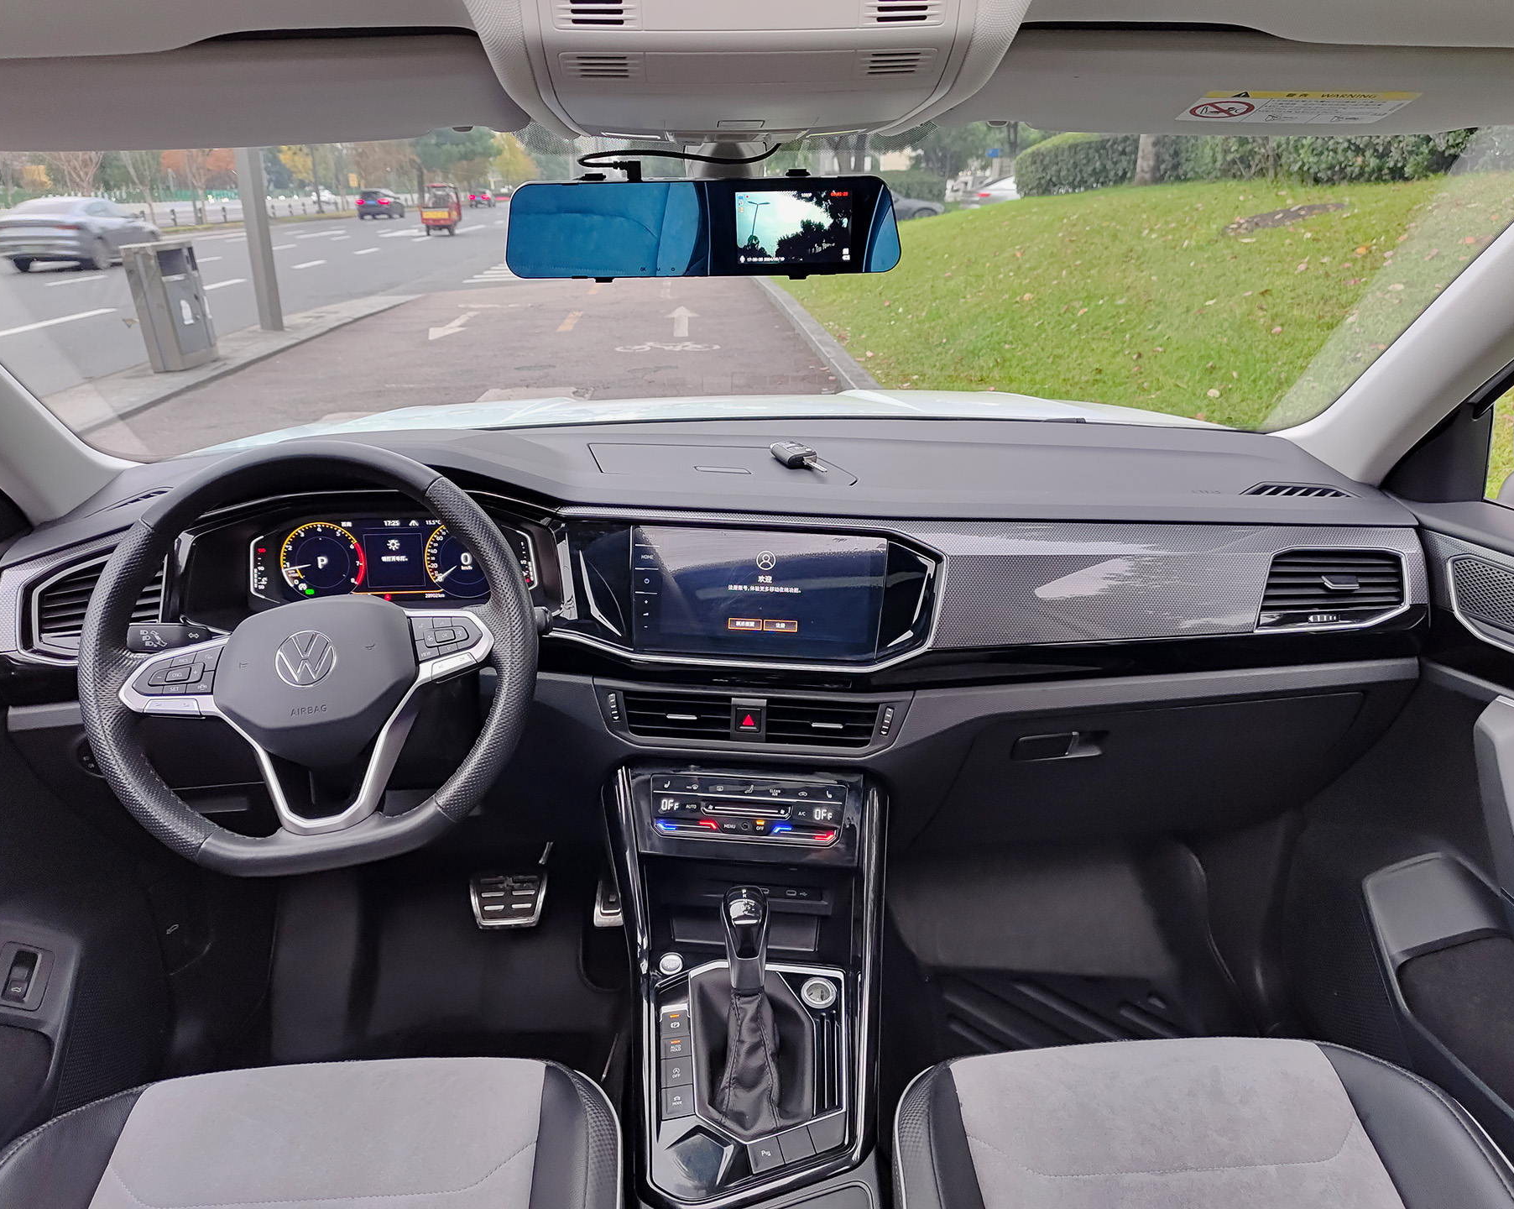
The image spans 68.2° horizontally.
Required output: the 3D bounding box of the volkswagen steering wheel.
[{"bbox_3d":[-0.370,0.043,0.953,0.370,0.360,0.100,-8,-4,-4],"label":"volkswagen steering wheel"}]

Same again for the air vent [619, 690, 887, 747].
[{"bbox_3d":[-0.002,0.108,1.082,0.254,0.045,0.040,2,6,8],"label":"air vent"}]

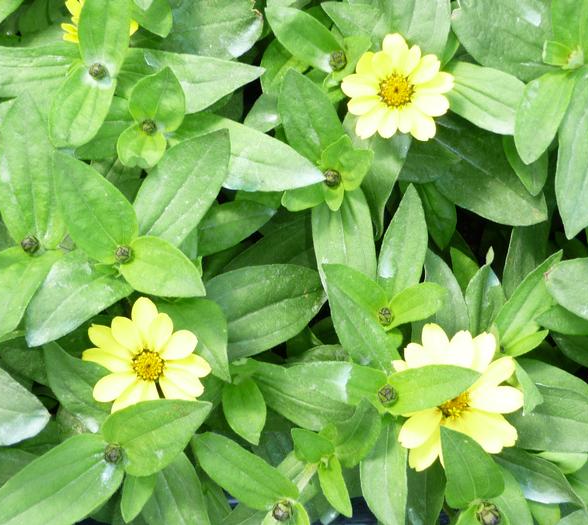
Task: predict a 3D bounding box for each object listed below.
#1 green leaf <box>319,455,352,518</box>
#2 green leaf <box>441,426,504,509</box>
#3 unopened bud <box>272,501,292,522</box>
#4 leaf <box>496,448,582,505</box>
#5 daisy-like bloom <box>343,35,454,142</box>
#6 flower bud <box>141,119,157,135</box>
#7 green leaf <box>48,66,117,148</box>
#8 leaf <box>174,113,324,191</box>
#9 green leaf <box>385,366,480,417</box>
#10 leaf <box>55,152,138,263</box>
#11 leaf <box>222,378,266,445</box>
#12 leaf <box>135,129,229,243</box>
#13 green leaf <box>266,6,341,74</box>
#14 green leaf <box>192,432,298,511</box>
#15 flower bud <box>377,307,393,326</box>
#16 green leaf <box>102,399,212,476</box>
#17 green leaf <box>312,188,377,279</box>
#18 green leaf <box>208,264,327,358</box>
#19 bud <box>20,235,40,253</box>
[{"bbox_3d":[0.018,0.091,0.589,0.011,0.006,0.026,-22,68,-7],"label":"green leaf"},{"bbox_3d":[0.081,0.094,0.665,0.024,0.012,0.039,-22,72,-1],"label":"green leaf"},{"bbox_3d":[-0.005,0.096,0.561,0.008,0.008,0.008,0,60,0],"label":"unopened bud"},{"bbox_3d":[0.101,0.090,0.606,0.043,0.011,0.017,28,75,3],"label":"leaf"},{"bbox_3d":[0.052,-0.089,0.735,0.056,0.018,0.055,0,81,0],"label":"daisy-like bloom"},{"bbox_3d":[-0.065,-0.060,0.649,0.007,0.008,0.007,0,60,0],"label":"flower bud"},{"bbox_3d":[-0.097,-0.068,0.660,0.026,0.013,0.037,21,74,4],"label":"green leaf"},{"bbox_3d":[-0.022,-0.048,0.646,0.079,0.012,0.029,18,71,15],"label":"leaf"},{"bbox_3d":[0.056,0.050,0.574,0.036,0.010,0.017,-18,68,3],"label":"green leaf"},{"bbox_3d":[-0.088,-0.026,0.625,0.027,0.010,0.061,-30,65,-13],"label":"leaf"},{"bbox_3d":[-0.019,0.063,0.614,0.018,0.010,0.029,-14,75,-6],"label":"leaf"},{"bbox_3d":[-0.050,-0.032,0.648,0.030,0.011,0.066,36,77,7],"label":"leaf"},{"bbox_3d":[0.004,-0.104,0.669,0.041,0.012,0.023,38,75,10],"label":"green leaf"},{"bbox_3d":[-0.022,0.084,0.595,0.051,0.010,0.020,32,73,23],"label":"green leaf"},{"bbox_3d":[0.043,0.026,0.695,0.009,0.009,0.009,0,70,0],"label":"flower bud"},{"bbox_3d":[-0.052,0.064,0.566,0.045,0.012,0.026,-24,70,-11],"label":"green leaf"},{"bbox_3d":[0.022,-0.009,0.637,0.027,0.012,0.054,-7,68,-2],"label":"green leaf"},{"bbox_3d":[-0.014,0.022,0.643,0.061,0.012,0.037,-20,74,-8],"label":"green leaf"},{"bbox_3d":[-0.129,-0.009,0.710,0.009,0.009,0.009,0,70,0],"label":"bud"}]

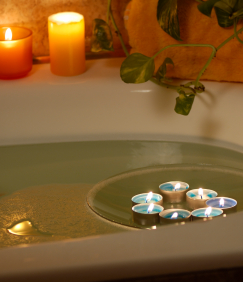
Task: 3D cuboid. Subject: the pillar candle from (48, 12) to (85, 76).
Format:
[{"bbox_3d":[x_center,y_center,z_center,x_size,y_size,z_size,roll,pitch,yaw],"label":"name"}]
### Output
[{"bbox_3d":[-0.074,-0.133,2.550,0.050,0.077,0.050,-1,20,0],"label":"pillar candle"}]

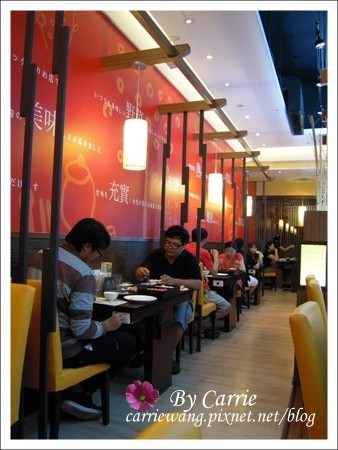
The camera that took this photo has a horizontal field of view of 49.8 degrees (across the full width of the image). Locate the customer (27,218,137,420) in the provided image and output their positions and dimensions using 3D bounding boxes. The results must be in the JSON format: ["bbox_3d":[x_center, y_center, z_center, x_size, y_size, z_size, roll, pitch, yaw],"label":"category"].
[{"bbox_3d":[-0.549,0.637,2.460,0.530,1.355,0.830,1,-3,23],"label":"customer"}]

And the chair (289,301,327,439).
[{"bbox_3d":[0.727,0.797,1.221,0.580,0.970,0.440,1,-3,23],"label":"chair"}]

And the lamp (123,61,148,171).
[{"bbox_3d":[-0.275,-0.937,3.147,0.240,0.920,0.240,2,-3,0],"label":"lamp"}]

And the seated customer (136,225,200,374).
[{"bbox_3d":[-0.015,0.697,3.704,0.610,1.380,0.820,1,-3,23],"label":"seated customer"}]

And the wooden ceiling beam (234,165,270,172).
[{"bbox_3d":[1.691,-1.151,7.482,0.770,0.075,0.075,1,-3,23],"label":"wooden ceiling beam"}]

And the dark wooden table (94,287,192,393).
[{"bbox_3d":[-0.331,0.976,3.109,0.695,0.750,1.050,1,-3,23],"label":"dark wooden table"}]

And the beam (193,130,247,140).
[{"bbox_3d":[0.752,-1.316,5.449,0.810,0.095,0.090,1,-3,23],"label":"beam"}]

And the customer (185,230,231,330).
[{"bbox_3d":[0.452,0.753,4.683,0.610,1.385,0.810,0,-3,29],"label":"customer"}]

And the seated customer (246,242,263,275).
[{"bbox_3d":[1.917,1.030,8.075,0.460,1.230,0.720,1,-3,23],"label":"seated customer"}]

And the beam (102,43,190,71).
[{"bbox_3d":[-0.213,-1.449,3.157,0.810,0.095,0.090,1,-3,23],"label":"beam"}]

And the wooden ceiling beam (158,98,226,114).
[{"bbox_3d":[0.268,-1.383,4.298,0.810,0.095,0.090,1,-3,23],"label":"wooden ceiling beam"}]

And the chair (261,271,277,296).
[{"bbox_3d":[2.683,1.280,9.889,0.550,0.950,0.440,1,-3,23],"label":"chair"}]

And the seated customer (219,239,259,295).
[{"bbox_3d":[1.071,0.892,5.870,0.480,1.240,0.750,1,-3,23],"label":"seated customer"}]

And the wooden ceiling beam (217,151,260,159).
[{"bbox_3d":[1.213,-1.219,6.371,0.770,0.075,0.075,1,-3,23],"label":"wooden ceiling beam"}]

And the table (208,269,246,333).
[{"bbox_3d":[0.636,1.110,5.405,0.695,0.750,1.020,1,-3,23],"label":"table"}]

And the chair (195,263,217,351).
[{"bbox_3d":[0.302,0.940,4.497,0.440,0.970,0.580,1,-3,23],"label":"chair"}]

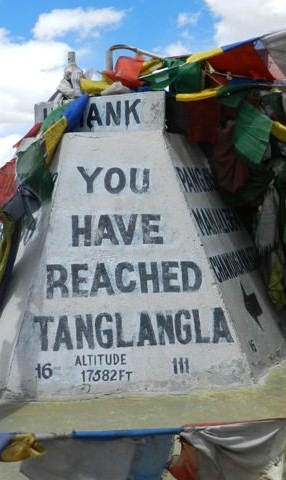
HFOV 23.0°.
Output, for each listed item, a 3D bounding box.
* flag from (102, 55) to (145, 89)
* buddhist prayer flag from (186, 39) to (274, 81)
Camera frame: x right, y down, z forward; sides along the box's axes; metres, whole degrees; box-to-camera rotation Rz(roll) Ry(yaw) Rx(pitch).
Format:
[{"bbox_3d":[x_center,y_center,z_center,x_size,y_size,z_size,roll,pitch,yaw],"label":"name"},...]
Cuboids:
[{"bbox_3d":[-0.123,-1.067,4.450,0.260,0.200,0.100,0,4,6],"label":"flag"},{"bbox_3d":[0.517,-1.079,4.200,0.500,0.200,0.100,7,3,20],"label":"buddhist prayer flag"}]

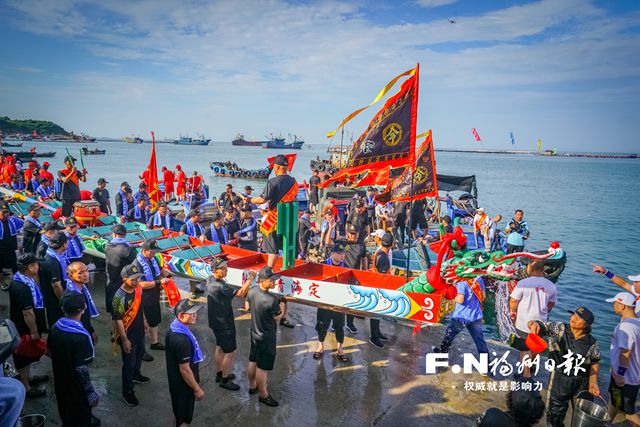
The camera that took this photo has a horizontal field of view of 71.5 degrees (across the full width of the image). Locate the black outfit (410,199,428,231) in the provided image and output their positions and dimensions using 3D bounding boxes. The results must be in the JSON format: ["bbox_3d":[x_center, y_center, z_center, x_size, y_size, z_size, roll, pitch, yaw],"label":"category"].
[{"bbox_3d":[3.022,-0.030,13.500,0.500,1.050,0.350,-1,9,-18],"label":"black outfit"}]

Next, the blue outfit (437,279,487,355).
[{"bbox_3d":[2.091,1.665,6.500,0.600,1.250,0.500,-5,11,-37],"label":"blue outfit"}]

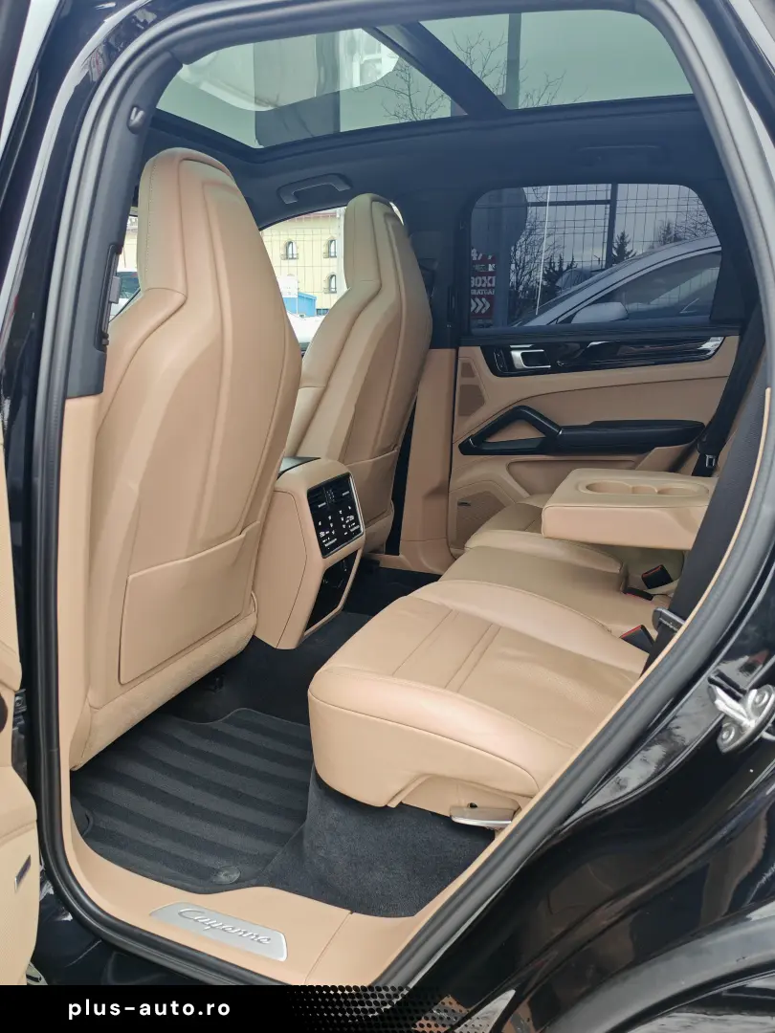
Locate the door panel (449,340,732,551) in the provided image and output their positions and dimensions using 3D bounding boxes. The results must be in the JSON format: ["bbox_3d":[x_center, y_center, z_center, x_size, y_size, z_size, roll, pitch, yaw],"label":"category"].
[{"bbox_3d":[0.544,-0.154,2.148,0.790,0.658,0.132,6,18,20],"label":"door panel"}]

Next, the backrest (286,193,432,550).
[{"bbox_3d":[-0.131,-0.318,1.967,0.274,0.922,0.537,11,19,19],"label":"backrest"}]

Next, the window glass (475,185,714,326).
[{"bbox_3d":[0.516,-0.678,2.062,0.628,0.390,0.041,6,35,20],"label":"window glass"}]

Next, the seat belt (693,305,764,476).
[{"bbox_3d":[0.821,-0.290,1.859,0.081,0.436,0.071,16,21,17],"label":"seat belt"}]

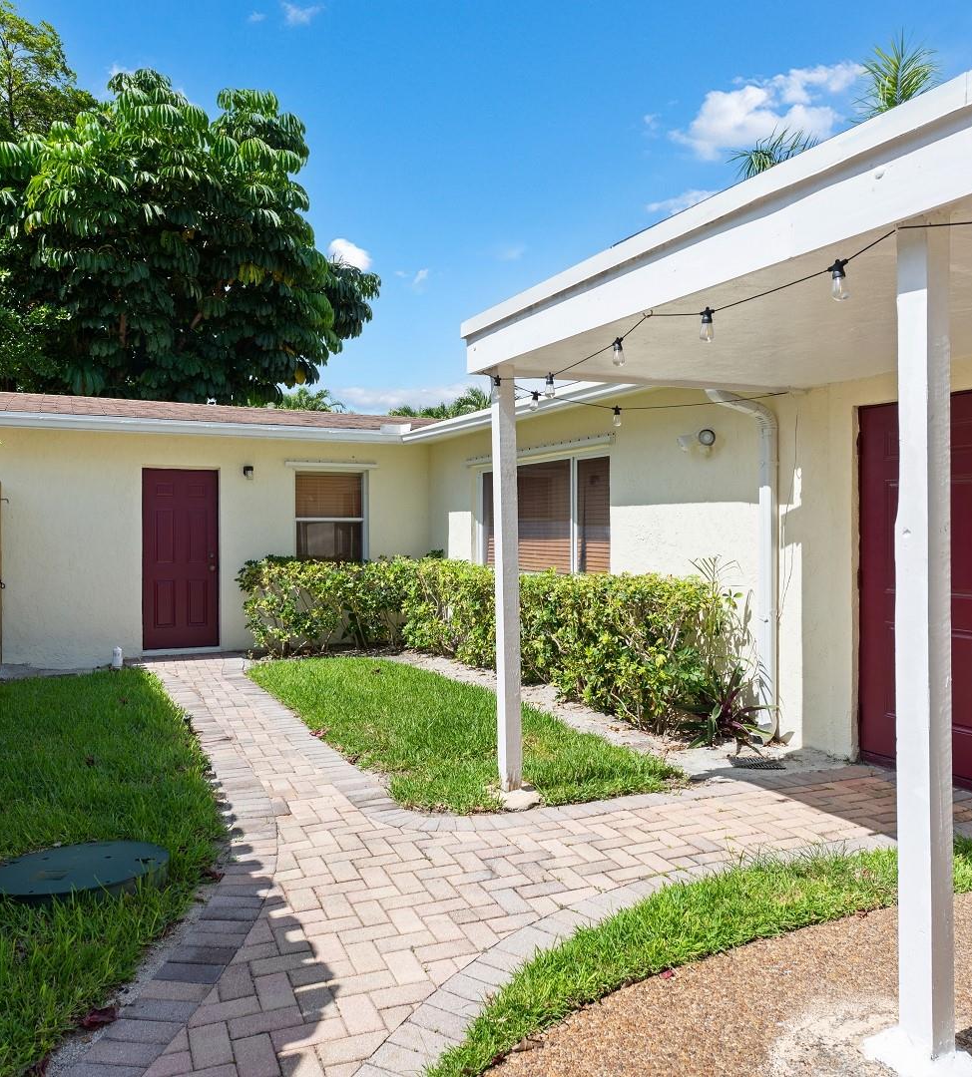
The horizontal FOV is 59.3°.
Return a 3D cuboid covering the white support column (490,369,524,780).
[{"bbox_3d":[0.113,0.213,4.502,0.092,2.230,0.092,-1,1,-28],"label":"white support column"}]

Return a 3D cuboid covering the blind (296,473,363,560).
[{"bbox_3d":[-1.929,-0.246,10.601,0.860,1.150,0.050,-1,1,-28],"label":"blind"}]

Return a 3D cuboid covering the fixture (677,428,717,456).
[{"bbox_3d":[1.587,-0.717,6.392,0.180,0.200,0.280,-1,1,-28],"label":"fixture"}]

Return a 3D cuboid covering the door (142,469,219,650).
[{"bbox_3d":[-3.474,0.234,9.736,0.825,2.040,0.055,-1,1,-28],"label":"door"}]

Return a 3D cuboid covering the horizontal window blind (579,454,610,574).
[{"bbox_3d":[1.008,-0.183,7.955,0.050,1.130,0.520,-1,1,-28],"label":"horizontal window blind"}]

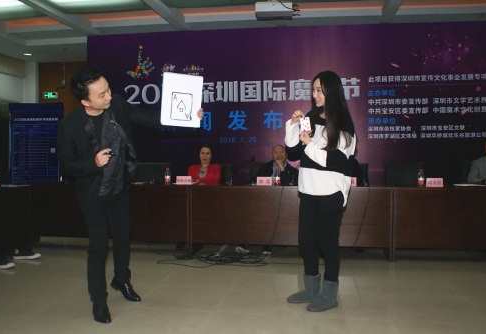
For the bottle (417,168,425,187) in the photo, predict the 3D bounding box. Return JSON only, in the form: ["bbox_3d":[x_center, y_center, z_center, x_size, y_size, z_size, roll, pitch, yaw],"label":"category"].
[{"bbox_3d":[1.861,0.113,5.220,0.062,0.192,0.062,0,1,0],"label":"bottle"}]

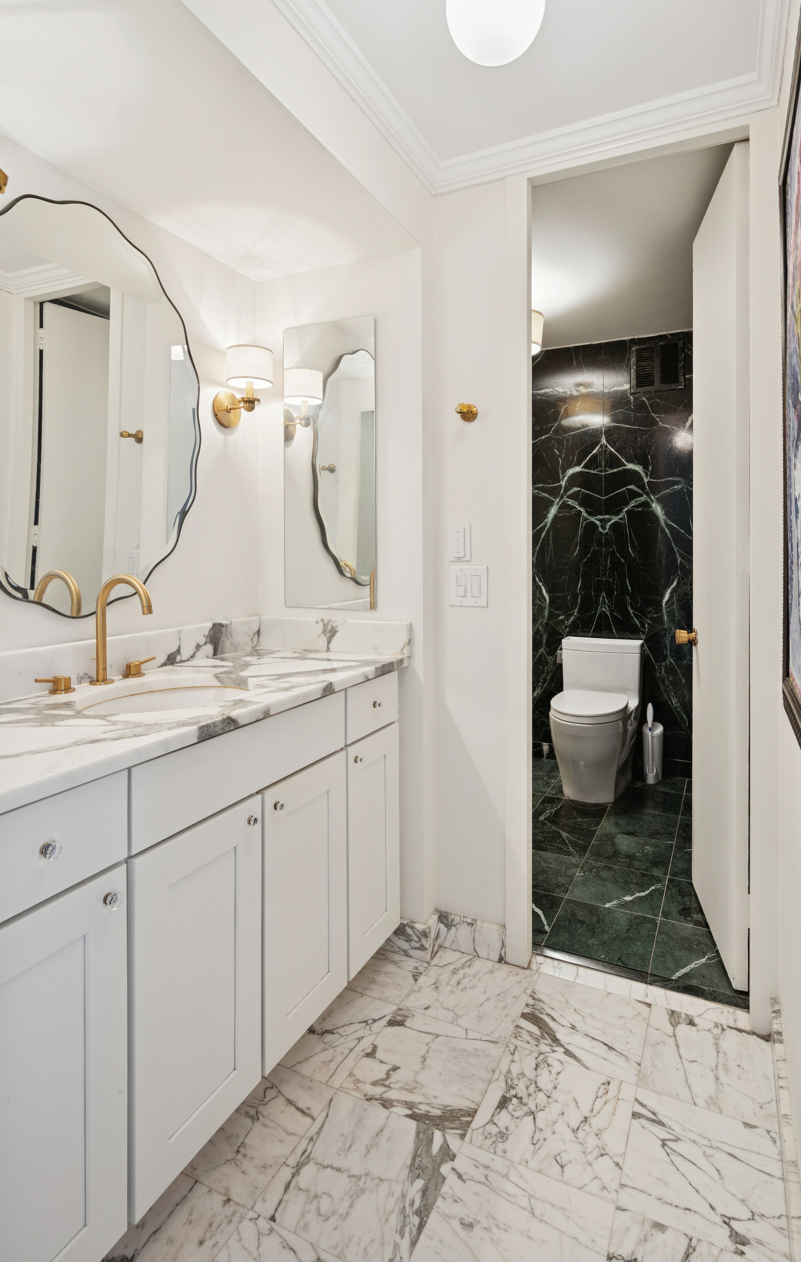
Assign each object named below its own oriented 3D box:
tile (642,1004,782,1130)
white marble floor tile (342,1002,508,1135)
[{"bbox_3d":[0.737,1.040,1.518,0.280,0.010,0.288,3,7,27],"label":"tile"},{"bbox_3d":[0.064,1.053,1.522,0.305,0.012,0.305,3,7,27],"label":"white marble floor tile"}]

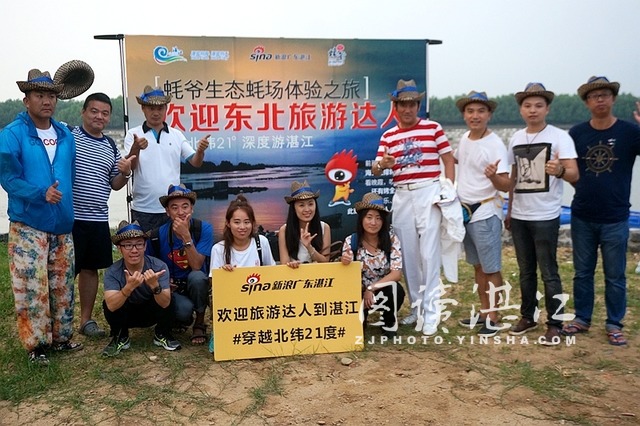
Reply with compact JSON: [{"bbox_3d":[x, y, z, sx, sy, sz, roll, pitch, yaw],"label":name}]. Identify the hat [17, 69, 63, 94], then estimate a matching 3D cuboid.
[{"bbox_3d":[-1.788,-0.838,4.530,0.290,0.150,0.310,-5,8,-32],"label":"hat"}]

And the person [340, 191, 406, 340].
[{"bbox_3d":[0.370,0.353,5.019,0.460,0.990,0.680,1,8,5],"label":"person"}]

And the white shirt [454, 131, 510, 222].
[{"bbox_3d":[1.111,-0.258,4.890,0.410,0.620,0.270,5,9,33],"label":"white shirt"}]

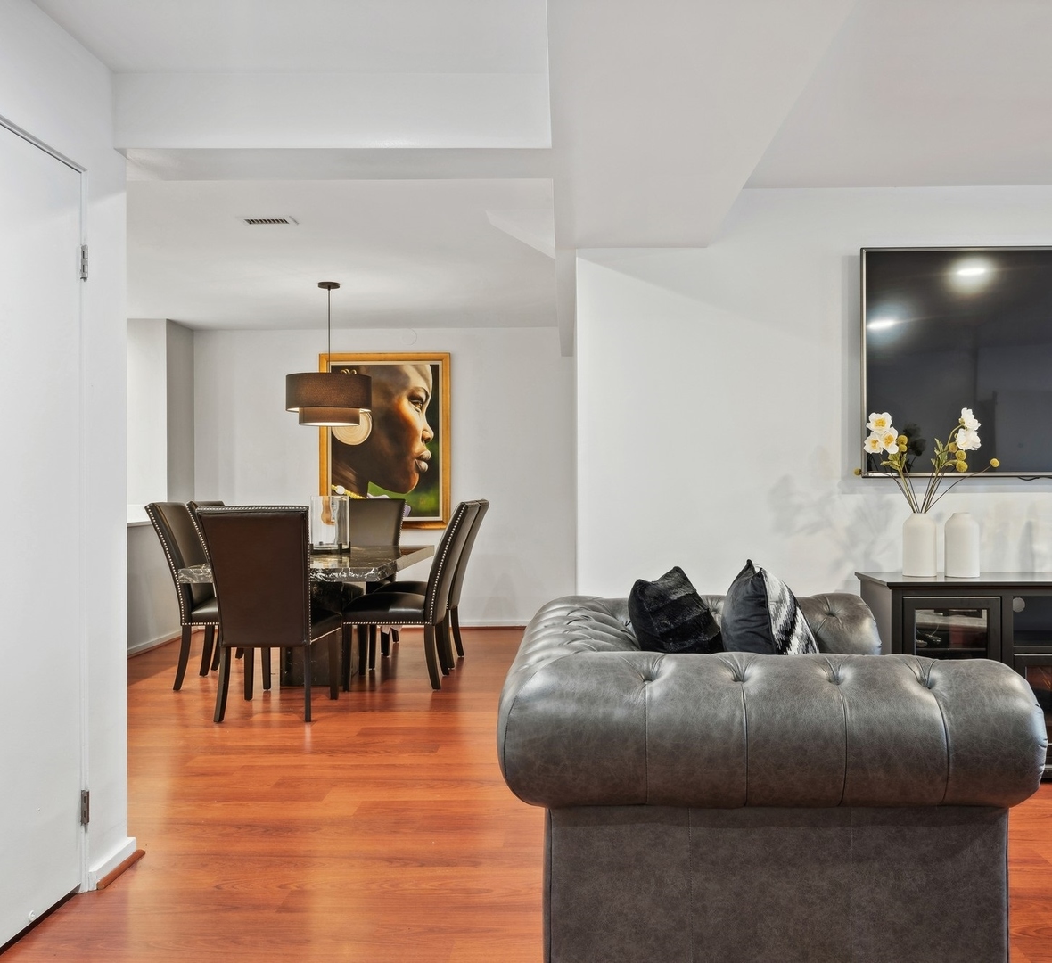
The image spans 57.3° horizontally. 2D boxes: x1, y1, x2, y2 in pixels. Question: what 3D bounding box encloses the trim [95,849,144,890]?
[{"bbox_3d":[-1.245,1.195,2.972,0.020,0.020,0.258,0,0,3],"label":"trim"}]

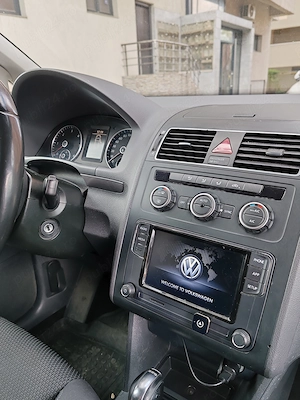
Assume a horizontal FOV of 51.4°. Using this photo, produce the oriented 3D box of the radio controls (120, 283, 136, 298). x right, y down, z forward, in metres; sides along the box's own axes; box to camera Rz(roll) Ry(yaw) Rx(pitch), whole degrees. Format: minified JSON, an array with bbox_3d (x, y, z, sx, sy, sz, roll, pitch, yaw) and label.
[{"bbox_3d":[-0.034,0.141,0.489,0.021,0.021,0.013,12,-2,34],"label":"radio controls"}]

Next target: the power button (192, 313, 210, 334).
[{"bbox_3d":[0.069,0.166,0.418,0.021,0.021,0.009,12,-2,34],"label":"power button"}]

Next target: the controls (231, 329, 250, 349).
[{"bbox_3d":[0.112,0.173,0.388,0.021,0.021,0.013,12,-2,34],"label":"controls"}]

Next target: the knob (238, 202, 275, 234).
[{"bbox_3d":[0.135,0.021,0.399,0.041,0.041,0.015,12,-10,34],"label":"knob"}]

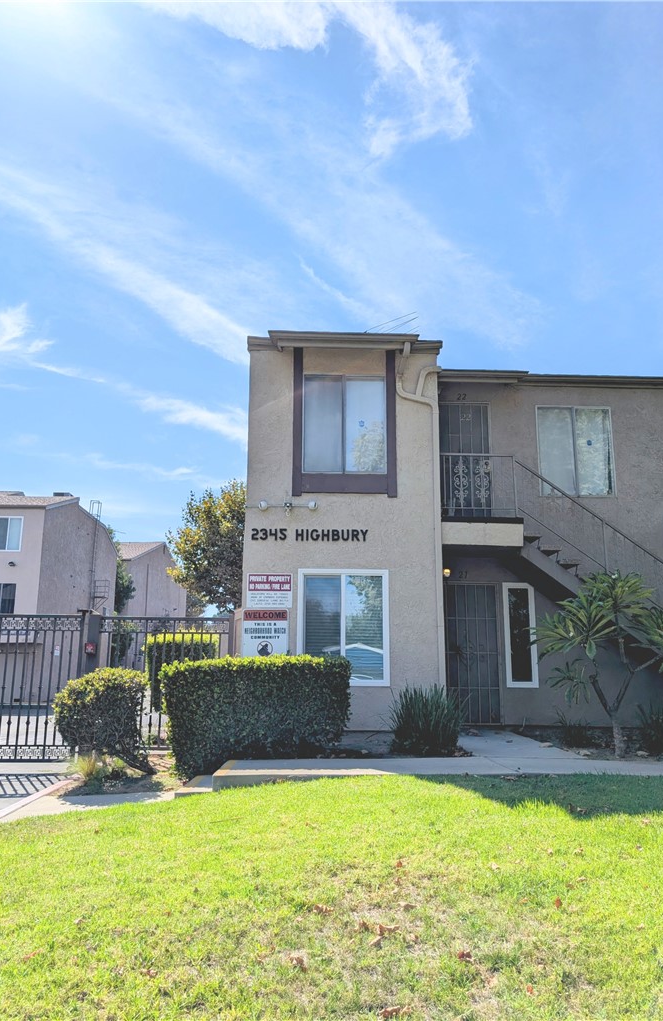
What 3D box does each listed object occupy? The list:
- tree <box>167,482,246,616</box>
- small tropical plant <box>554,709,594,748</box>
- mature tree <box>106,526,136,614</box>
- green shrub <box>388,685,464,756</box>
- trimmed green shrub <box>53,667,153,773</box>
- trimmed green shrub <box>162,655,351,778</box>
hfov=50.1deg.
[{"bbox_3d":[-3.025,2.792,23.815,5.083,7.821,4.800,1,-12,-2],"label":"tree"},{"bbox_3d":[2.713,2.433,7.947,0.455,0.391,0.450,1,-12,-2],"label":"small tropical plant"},{"bbox_3d":[-13.164,5.825,41.653,2.992,9.921,3.100,1,-12,-2],"label":"mature tree"},{"bbox_3d":[1.002,2.207,7.510,0.800,0.686,0.800,1,-12,-2],"label":"green shrub"},{"bbox_3d":[-2.414,2.211,7.514,1.047,1.090,1.100,1,-12,-2],"label":"trimmed green shrub"},{"bbox_3d":[-0.760,2.083,7.357,1.910,1.113,1.000,1,-12,-2],"label":"trimmed green shrub"}]

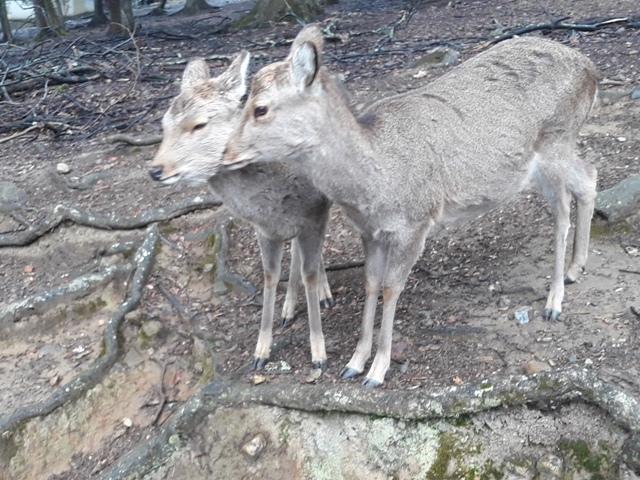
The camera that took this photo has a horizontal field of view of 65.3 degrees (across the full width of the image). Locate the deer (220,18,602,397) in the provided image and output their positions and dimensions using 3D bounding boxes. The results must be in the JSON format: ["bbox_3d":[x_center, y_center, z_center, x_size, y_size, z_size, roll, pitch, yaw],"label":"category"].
[{"bbox_3d":[0.313,-0.073,1.417,1.151,0.973,0.290,-6,16,-20],"label":"deer"}]

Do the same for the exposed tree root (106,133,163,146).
[{"bbox_3d":[-1.243,-0.684,3.400,0.420,0.080,0.120,0,15,0],"label":"exposed tree root"}]

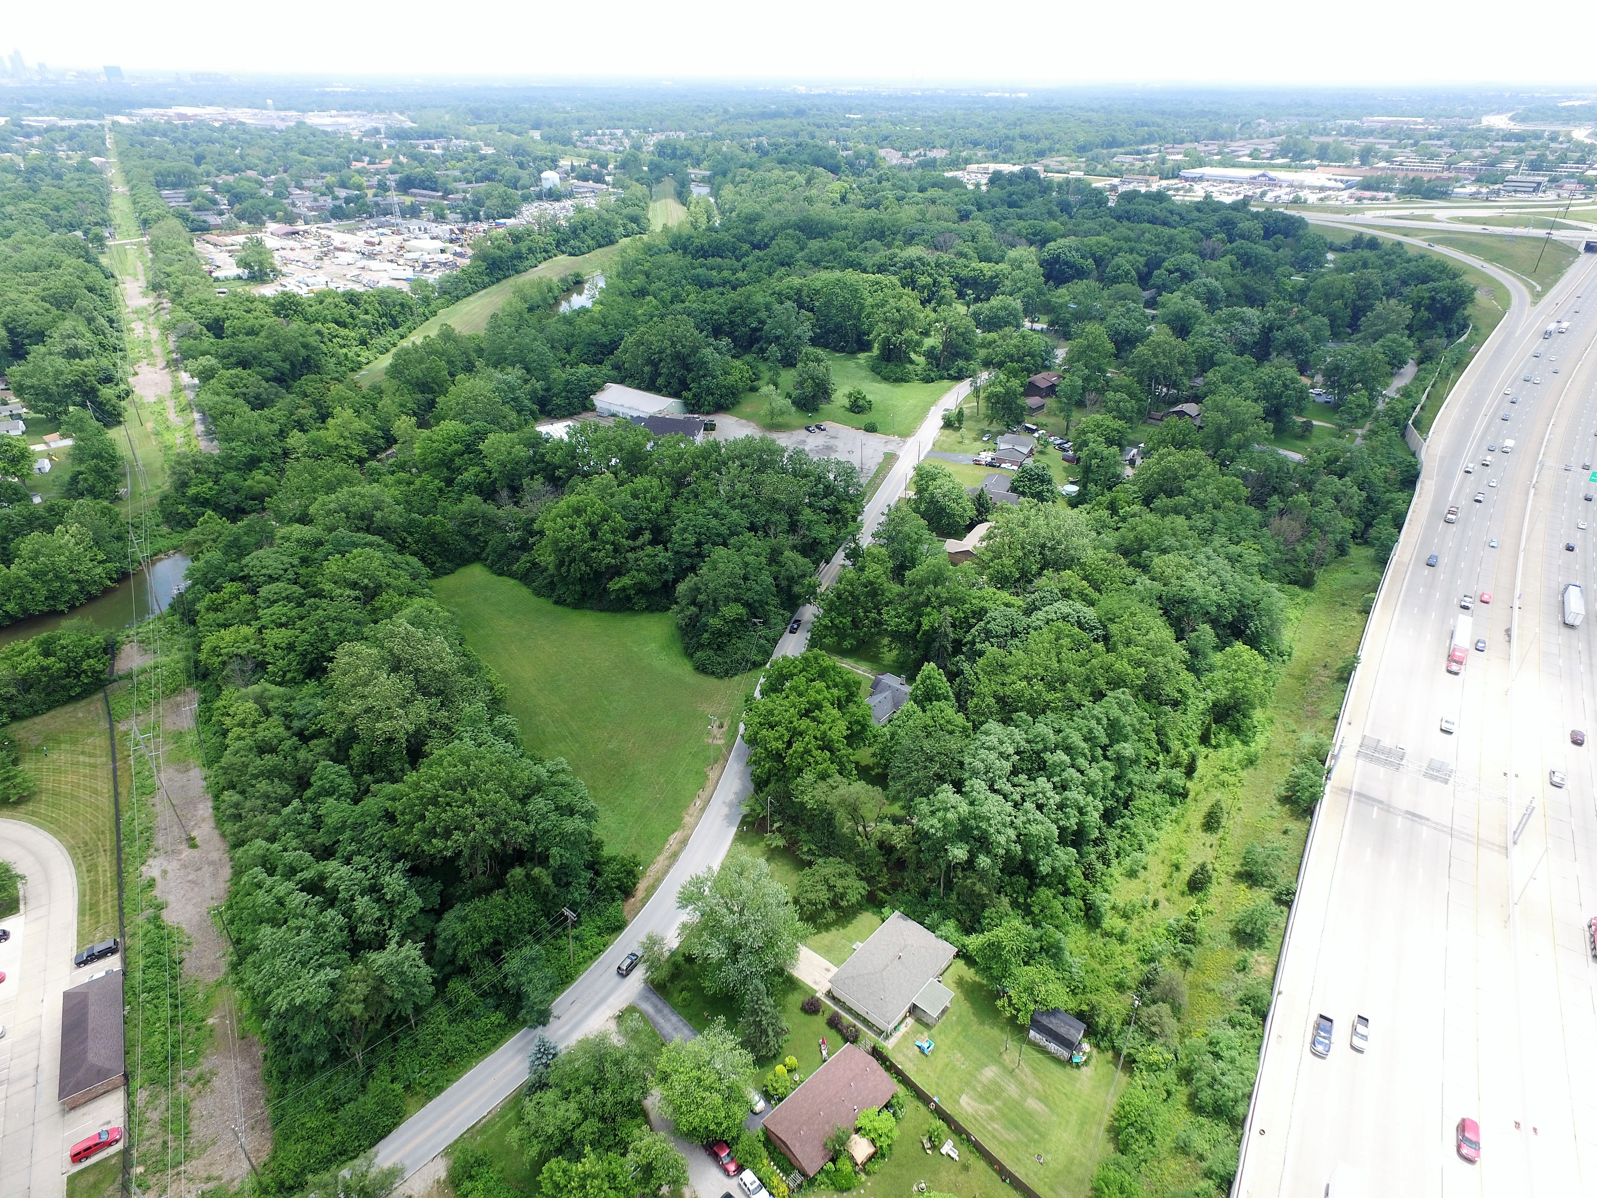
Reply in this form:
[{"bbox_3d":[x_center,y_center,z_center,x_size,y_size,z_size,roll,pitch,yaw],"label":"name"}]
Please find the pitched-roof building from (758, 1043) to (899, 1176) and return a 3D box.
[{"bbox_3d":[4.230,64.580,116.970,15.730,4.300,8.850,-25,38,-37],"label":"pitched-roof building"}]

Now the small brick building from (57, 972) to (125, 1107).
[{"bbox_3d":[-95.580,59.080,125.280,6.950,4.100,18.880,-17,34,-29],"label":"small brick building"}]

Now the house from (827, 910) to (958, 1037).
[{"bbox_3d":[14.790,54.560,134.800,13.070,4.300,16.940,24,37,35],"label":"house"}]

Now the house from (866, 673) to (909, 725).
[{"bbox_3d":[17.460,20.780,193.170,11.400,5.500,13.600,23,37,34],"label":"house"}]

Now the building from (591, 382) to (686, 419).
[{"bbox_3d":[-61.740,-78.080,364.060,35.800,7.600,20.300,21,35,31],"label":"building"}]

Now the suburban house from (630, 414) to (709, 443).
[{"bbox_3d":[-48.940,-62.670,339.540,27.000,5.200,15.300,8,30,12],"label":"suburban house"}]

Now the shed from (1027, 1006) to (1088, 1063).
[{"bbox_3d":[35.790,59.390,127.430,6.000,3.500,4.800,20,35,31],"label":"shed"}]

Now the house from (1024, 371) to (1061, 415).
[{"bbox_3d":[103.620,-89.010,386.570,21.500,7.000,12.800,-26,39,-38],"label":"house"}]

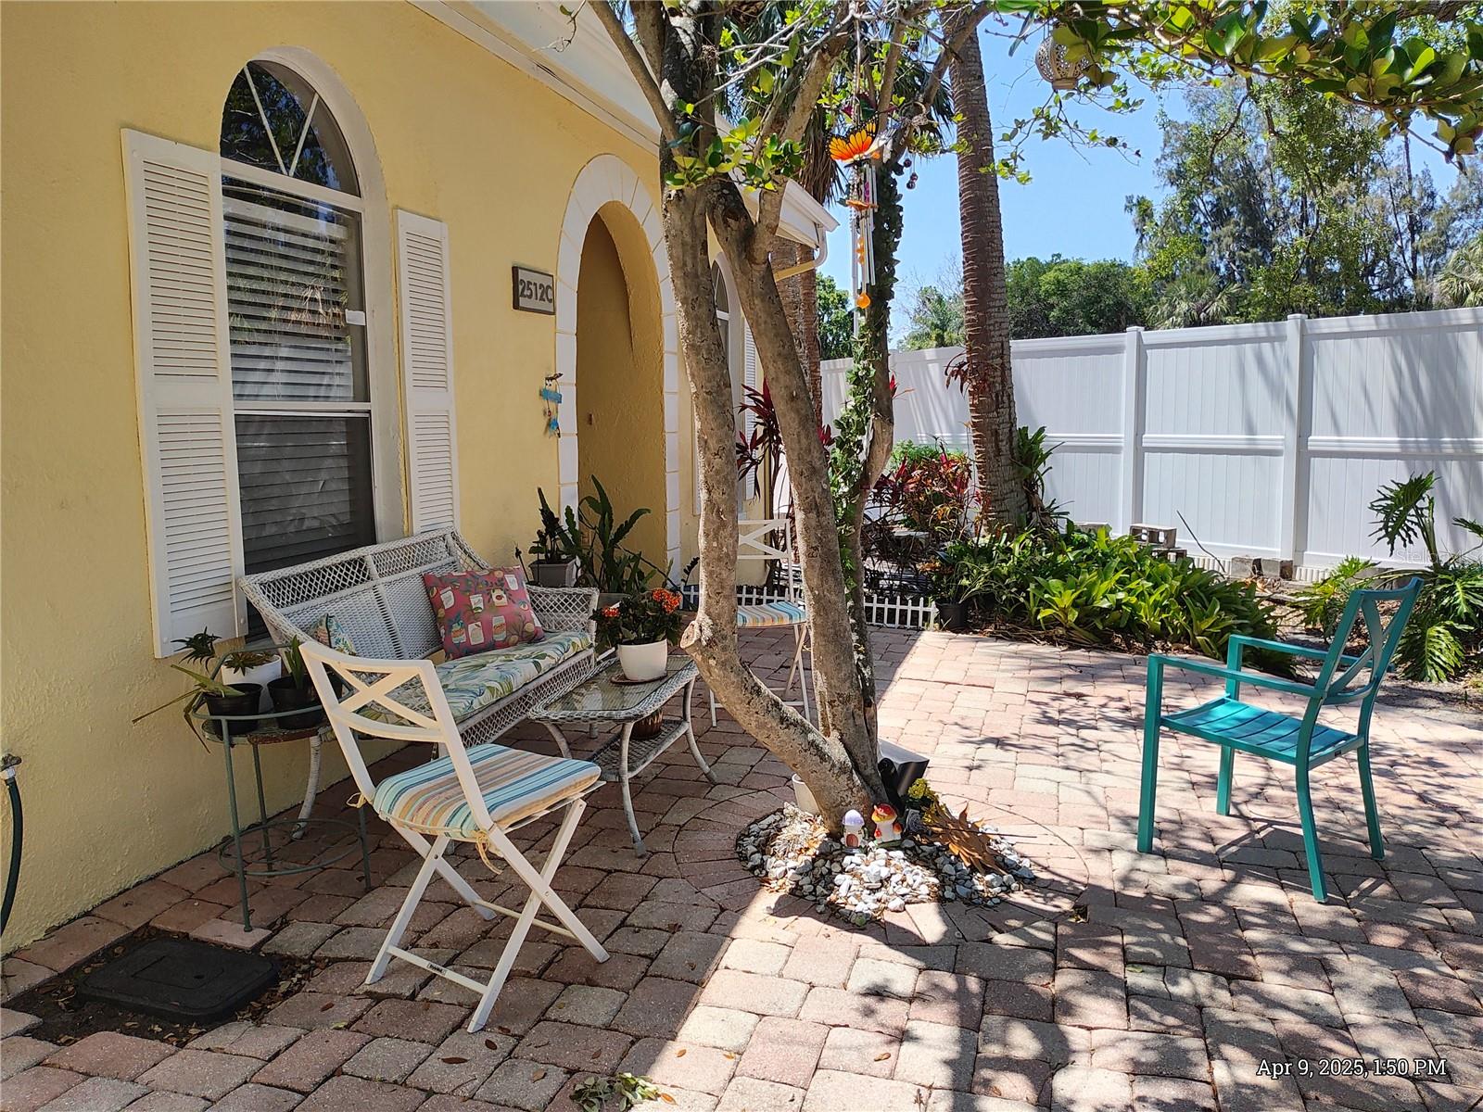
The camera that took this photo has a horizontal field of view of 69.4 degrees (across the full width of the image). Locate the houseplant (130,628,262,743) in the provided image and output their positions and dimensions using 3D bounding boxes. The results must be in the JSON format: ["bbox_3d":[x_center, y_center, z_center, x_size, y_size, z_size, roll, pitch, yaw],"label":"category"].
[{"bbox_3d":[-1.437,0.339,2.812,0.290,0.275,0.250,0,8,0],"label":"houseplant"}]

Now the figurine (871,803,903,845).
[{"bbox_3d":[0.443,0.806,3.259,0.098,0.118,0.085,0,8,3],"label":"figurine"}]

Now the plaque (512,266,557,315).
[{"bbox_3d":[-1.005,-1.288,5.224,0.033,0.196,0.367,2,8,17],"label":"plaque"}]

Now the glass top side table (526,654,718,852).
[{"bbox_3d":[-0.385,0.650,3.690,0.381,0.457,0.796,2,8,15],"label":"glass top side table"}]

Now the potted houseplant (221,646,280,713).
[{"bbox_3d":[-1.359,0.345,2.946,0.165,0.180,0.165,0,8,0],"label":"potted houseplant"}]

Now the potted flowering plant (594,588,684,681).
[{"bbox_3d":[-0.349,0.270,3.644,0.310,0.320,0.300,0,8,0],"label":"potted flowering plant"}]

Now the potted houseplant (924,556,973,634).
[{"bbox_3d":[1.288,0.234,6.668,0.320,0.470,0.320,0,8,0],"label":"potted houseplant"}]

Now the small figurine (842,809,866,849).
[{"bbox_3d":[0.345,0.838,3.329,0.072,0.113,0.072,1,8,10],"label":"small figurine"}]

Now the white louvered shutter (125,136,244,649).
[{"bbox_3d":[-1.650,-0.464,3.201,0.033,1.482,0.340,2,8,17],"label":"white louvered shutter"}]

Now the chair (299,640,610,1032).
[{"bbox_3d":[-0.637,0.586,2.462,0.405,0.838,0.550,5,9,34],"label":"chair"}]

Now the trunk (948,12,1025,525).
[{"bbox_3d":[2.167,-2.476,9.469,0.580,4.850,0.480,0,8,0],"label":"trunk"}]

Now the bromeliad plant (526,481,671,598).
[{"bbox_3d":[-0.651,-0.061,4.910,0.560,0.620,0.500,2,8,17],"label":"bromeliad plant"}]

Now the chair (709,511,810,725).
[{"bbox_3d":[0.071,0.292,4.862,0.422,0.854,0.510,-1,8,-10],"label":"chair"}]

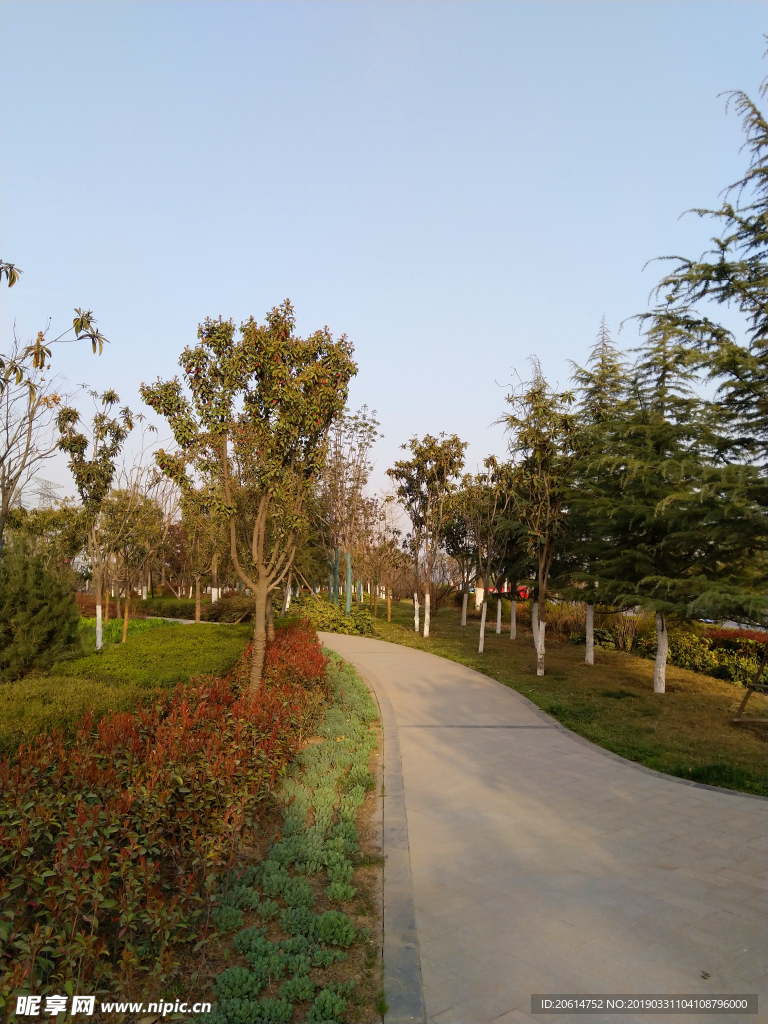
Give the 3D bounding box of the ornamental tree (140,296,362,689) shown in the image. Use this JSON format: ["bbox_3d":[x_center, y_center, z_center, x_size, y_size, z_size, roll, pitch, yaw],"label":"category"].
[{"bbox_3d":[-1.345,0.019,7.327,2.059,4.355,1.894,0,-5,0],"label":"ornamental tree"}]

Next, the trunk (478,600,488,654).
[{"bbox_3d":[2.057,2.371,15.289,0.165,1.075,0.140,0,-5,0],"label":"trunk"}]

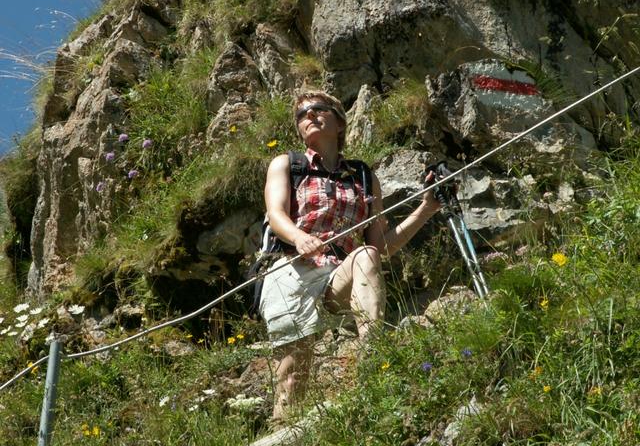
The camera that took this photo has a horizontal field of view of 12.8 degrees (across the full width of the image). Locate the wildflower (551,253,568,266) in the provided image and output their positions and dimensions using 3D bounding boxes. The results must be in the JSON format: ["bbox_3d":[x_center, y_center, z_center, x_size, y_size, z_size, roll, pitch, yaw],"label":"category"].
[{"bbox_3d":[0.858,0.131,10.200,0.056,0.042,0.045,0,-13,0],"label":"wildflower"}]

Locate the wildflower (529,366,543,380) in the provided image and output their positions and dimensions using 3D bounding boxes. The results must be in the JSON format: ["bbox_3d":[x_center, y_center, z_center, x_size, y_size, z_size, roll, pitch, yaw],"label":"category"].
[{"bbox_3d":[0.757,0.525,10.000,0.047,0.045,0.040,0,-13,0],"label":"wildflower"}]

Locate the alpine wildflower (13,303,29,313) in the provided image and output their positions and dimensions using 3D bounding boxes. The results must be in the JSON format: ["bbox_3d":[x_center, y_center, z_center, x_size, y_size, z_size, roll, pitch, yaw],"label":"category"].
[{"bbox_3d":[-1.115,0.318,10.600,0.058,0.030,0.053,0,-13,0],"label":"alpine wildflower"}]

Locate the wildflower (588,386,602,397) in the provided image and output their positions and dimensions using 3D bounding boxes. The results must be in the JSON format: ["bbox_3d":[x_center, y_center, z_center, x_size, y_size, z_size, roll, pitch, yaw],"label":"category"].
[{"bbox_3d":[0.958,0.586,9.900,0.046,0.040,0.040,0,-13,0],"label":"wildflower"}]

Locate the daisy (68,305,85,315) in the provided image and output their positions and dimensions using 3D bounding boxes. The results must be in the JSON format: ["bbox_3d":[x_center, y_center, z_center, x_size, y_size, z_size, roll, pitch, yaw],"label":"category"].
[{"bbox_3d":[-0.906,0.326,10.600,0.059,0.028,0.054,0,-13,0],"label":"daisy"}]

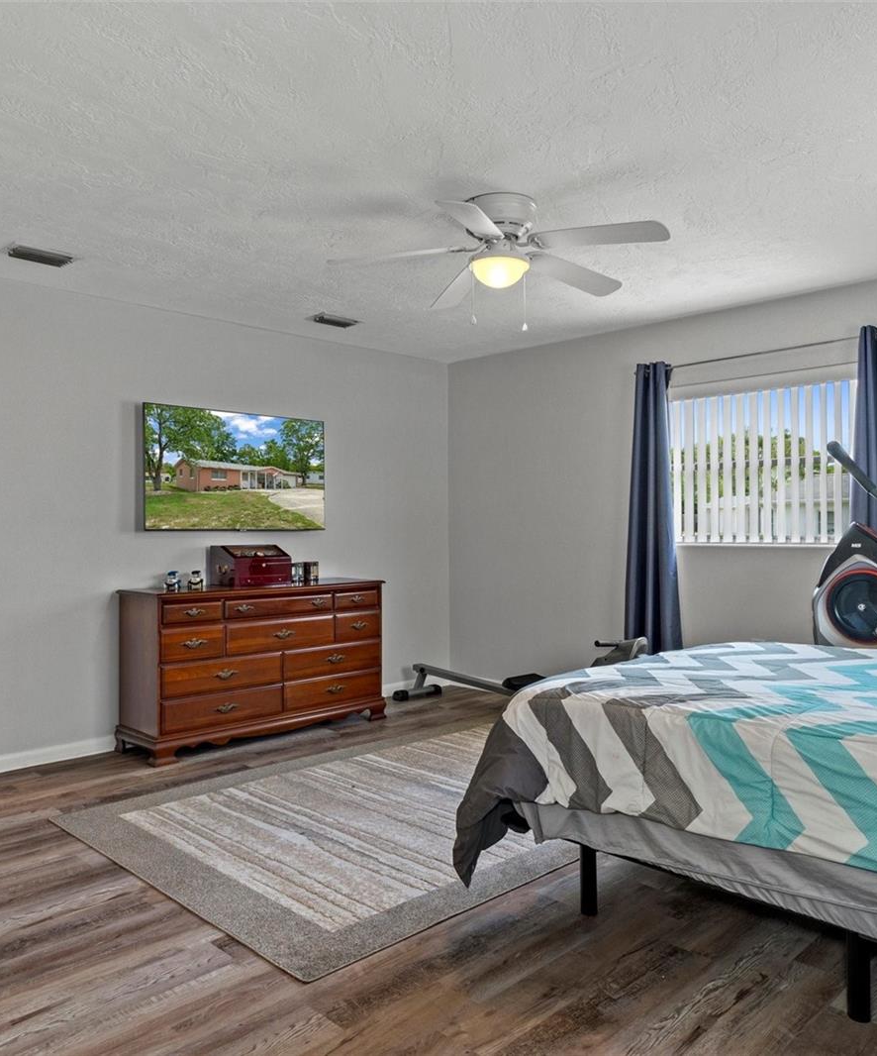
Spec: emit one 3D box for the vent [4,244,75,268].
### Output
[{"bbox_3d":[-1.810,-1.220,3.591,0.283,0.018,0.217,0,1,-43],"label":"vent"}]

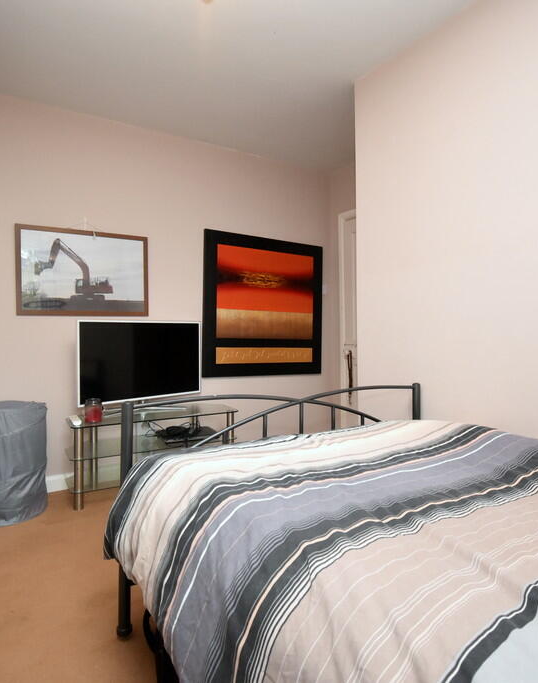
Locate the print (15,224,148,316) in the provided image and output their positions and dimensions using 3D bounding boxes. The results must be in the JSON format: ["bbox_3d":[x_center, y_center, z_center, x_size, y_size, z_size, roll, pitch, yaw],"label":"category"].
[{"bbox_3d":[-1.192,-0.445,2.797,0.803,0.558,0.025,0,1,-32],"label":"print"}]

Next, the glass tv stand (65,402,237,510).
[{"bbox_3d":[-0.743,0.715,2.802,1.055,0.481,0.364,0,1,-32],"label":"glass tv stand"}]

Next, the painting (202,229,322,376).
[{"bbox_3d":[-0.020,-0.284,3.528,1.131,1.131,0.035,0,1,-32],"label":"painting"}]

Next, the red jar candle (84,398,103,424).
[{"bbox_3d":[-1.047,0.417,2.551,0.100,0.138,0.100,-1,0,-30],"label":"red jar candle"}]

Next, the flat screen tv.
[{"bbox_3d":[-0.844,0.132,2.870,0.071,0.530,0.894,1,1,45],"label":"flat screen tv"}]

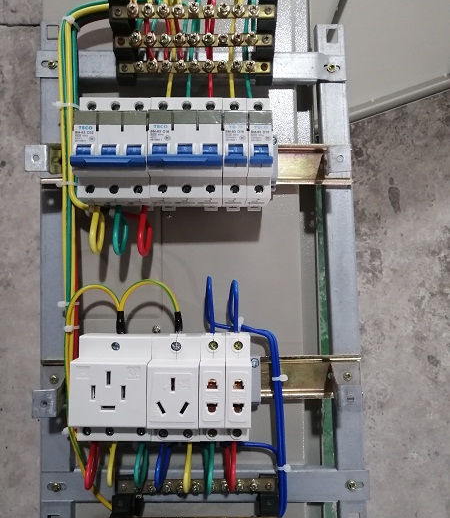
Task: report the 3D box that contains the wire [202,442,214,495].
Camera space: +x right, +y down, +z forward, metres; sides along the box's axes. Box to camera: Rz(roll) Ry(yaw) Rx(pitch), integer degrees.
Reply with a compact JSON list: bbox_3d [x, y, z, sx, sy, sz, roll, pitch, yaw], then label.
[{"bbox_3d":[-0.012,0.158,0.352,0.009,0.022,0.041,0,87,0],"label":"wire"}]

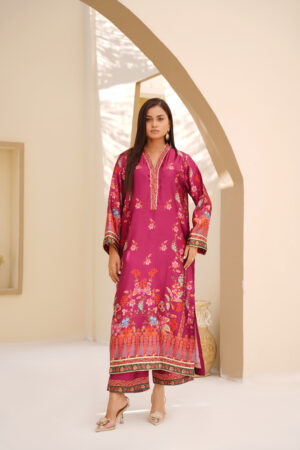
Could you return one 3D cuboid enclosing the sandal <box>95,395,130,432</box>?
[{"bbox_3d":[-0.200,0.978,3.874,0.085,0.140,0.235,0,-1,37],"label":"sandal"}]

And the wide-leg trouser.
[{"bbox_3d":[0.010,0.420,3.980,0.460,0.930,0.360,0,-1,9],"label":"wide-leg trouser"}]

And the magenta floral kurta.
[{"bbox_3d":[0.040,0.185,4.000,0.560,1.240,0.360,0,-1,10],"label":"magenta floral kurta"}]

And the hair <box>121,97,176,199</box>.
[{"bbox_3d":[0.000,-0.400,4.000,0.280,0.555,0.280,0,-1,6],"label":"hair"}]

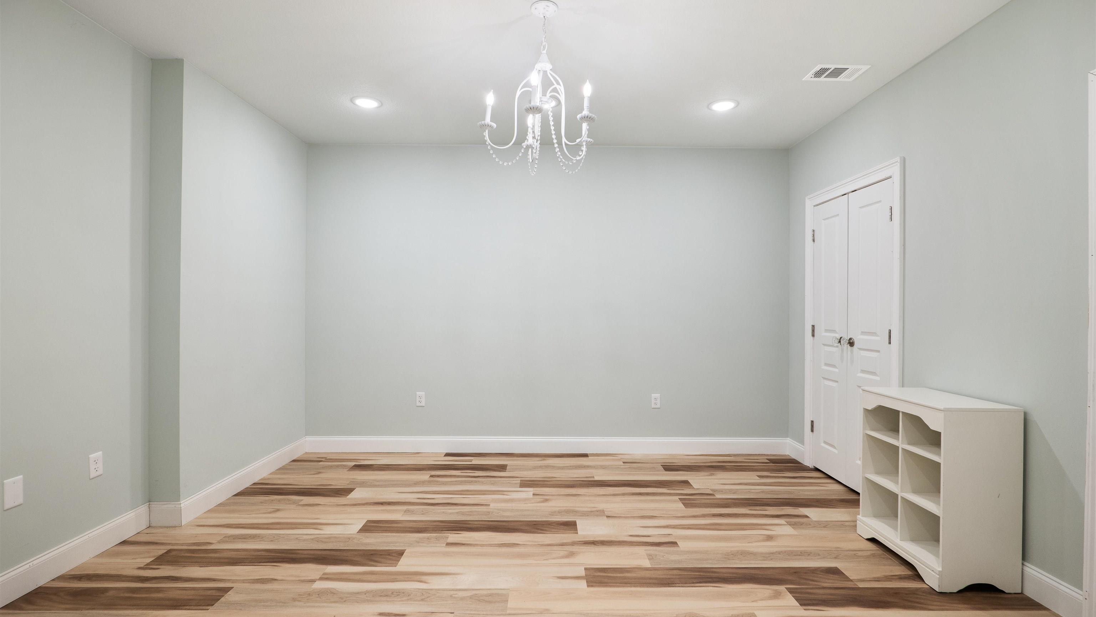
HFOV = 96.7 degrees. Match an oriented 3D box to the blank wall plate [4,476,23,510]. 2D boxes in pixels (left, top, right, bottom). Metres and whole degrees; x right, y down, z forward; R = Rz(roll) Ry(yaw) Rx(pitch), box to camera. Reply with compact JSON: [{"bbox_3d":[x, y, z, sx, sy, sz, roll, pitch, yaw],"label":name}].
[{"bbox_3d":[-2.233,0.770,2.037,0.007,0.121,0.072,0,0,0],"label":"blank wall plate"}]

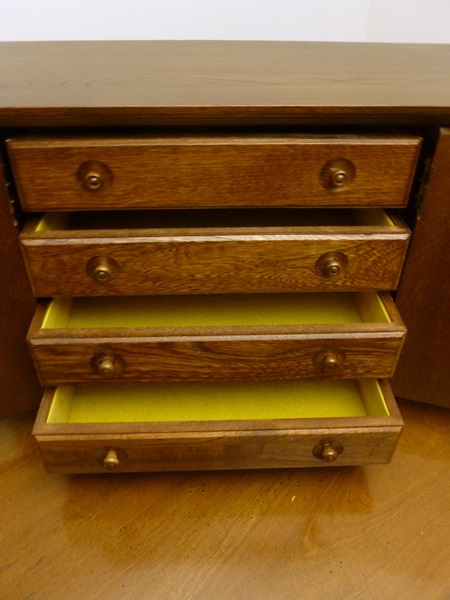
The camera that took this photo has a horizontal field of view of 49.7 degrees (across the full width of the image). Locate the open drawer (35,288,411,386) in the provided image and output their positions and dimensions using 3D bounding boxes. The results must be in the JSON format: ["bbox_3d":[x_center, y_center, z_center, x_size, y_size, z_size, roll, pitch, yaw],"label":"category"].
[{"bbox_3d":[-0.009,0.011,0.585,0.390,0.073,0.197,-1,38,-2],"label":"open drawer"}]

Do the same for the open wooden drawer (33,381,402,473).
[{"bbox_3d":[-0.008,0.111,0.596,0.390,0.073,0.197,-1,38,-2],"label":"open wooden drawer"}]

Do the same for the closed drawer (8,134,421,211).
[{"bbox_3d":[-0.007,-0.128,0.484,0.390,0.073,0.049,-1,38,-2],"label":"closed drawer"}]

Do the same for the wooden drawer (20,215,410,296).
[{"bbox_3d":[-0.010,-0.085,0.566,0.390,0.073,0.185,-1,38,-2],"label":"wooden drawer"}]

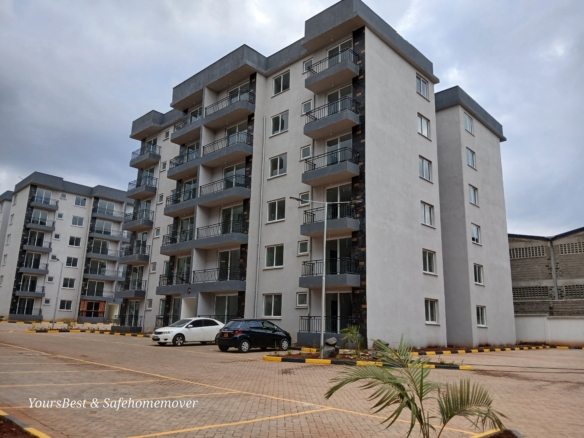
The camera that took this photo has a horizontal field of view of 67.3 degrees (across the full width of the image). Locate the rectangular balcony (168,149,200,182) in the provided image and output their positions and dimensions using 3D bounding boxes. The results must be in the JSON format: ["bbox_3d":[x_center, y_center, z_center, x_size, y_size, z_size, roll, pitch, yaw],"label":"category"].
[{"bbox_3d":[-7.740,-4.135,33.369,4.650,1.414,0.980,-10,-17,43],"label":"rectangular balcony"}]

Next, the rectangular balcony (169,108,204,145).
[{"bbox_3d":[-7.587,-7.009,34.043,4.394,1.377,1.110,-11,-18,42],"label":"rectangular balcony"}]

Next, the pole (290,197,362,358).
[{"bbox_3d":[1.299,2.185,16.865,2.963,6.112,0.300,3,-13,-6],"label":"pole"}]

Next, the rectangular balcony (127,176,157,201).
[{"bbox_3d":[-13.495,-2.723,39.456,3.455,1.369,1.023,-10,-17,43],"label":"rectangular balcony"}]

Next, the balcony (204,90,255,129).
[{"bbox_3d":[-4.467,-7.638,31.109,4.324,1.300,1.040,-11,-18,43],"label":"balcony"}]

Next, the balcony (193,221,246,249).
[{"bbox_3d":[-4.670,1.135,29.016,4.327,1.414,0.980,-10,-17,43],"label":"balcony"}]

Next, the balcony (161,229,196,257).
[{"bbox_3d":[-7.908,1.741,32.064,4.553,1.300,1.040,-11,-18,43],"label":"balcony"}]

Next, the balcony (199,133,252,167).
[{"bbox_3d":[-4.549,-4.719,30.421,4.324,1.300,1.040,-11,-18,43],"label":"balcony"}]

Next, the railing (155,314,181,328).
[{"bbox_3d":[-8.404,7.348,30.879,3.254,0.900,0.810,-11,-18,42],"label":"railing"}]

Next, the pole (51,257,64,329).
[{"bbox_3d":[-22.335,7.088,41.605,0.200,6.400,0.550,-11,-18,42],"label":"pole"}]

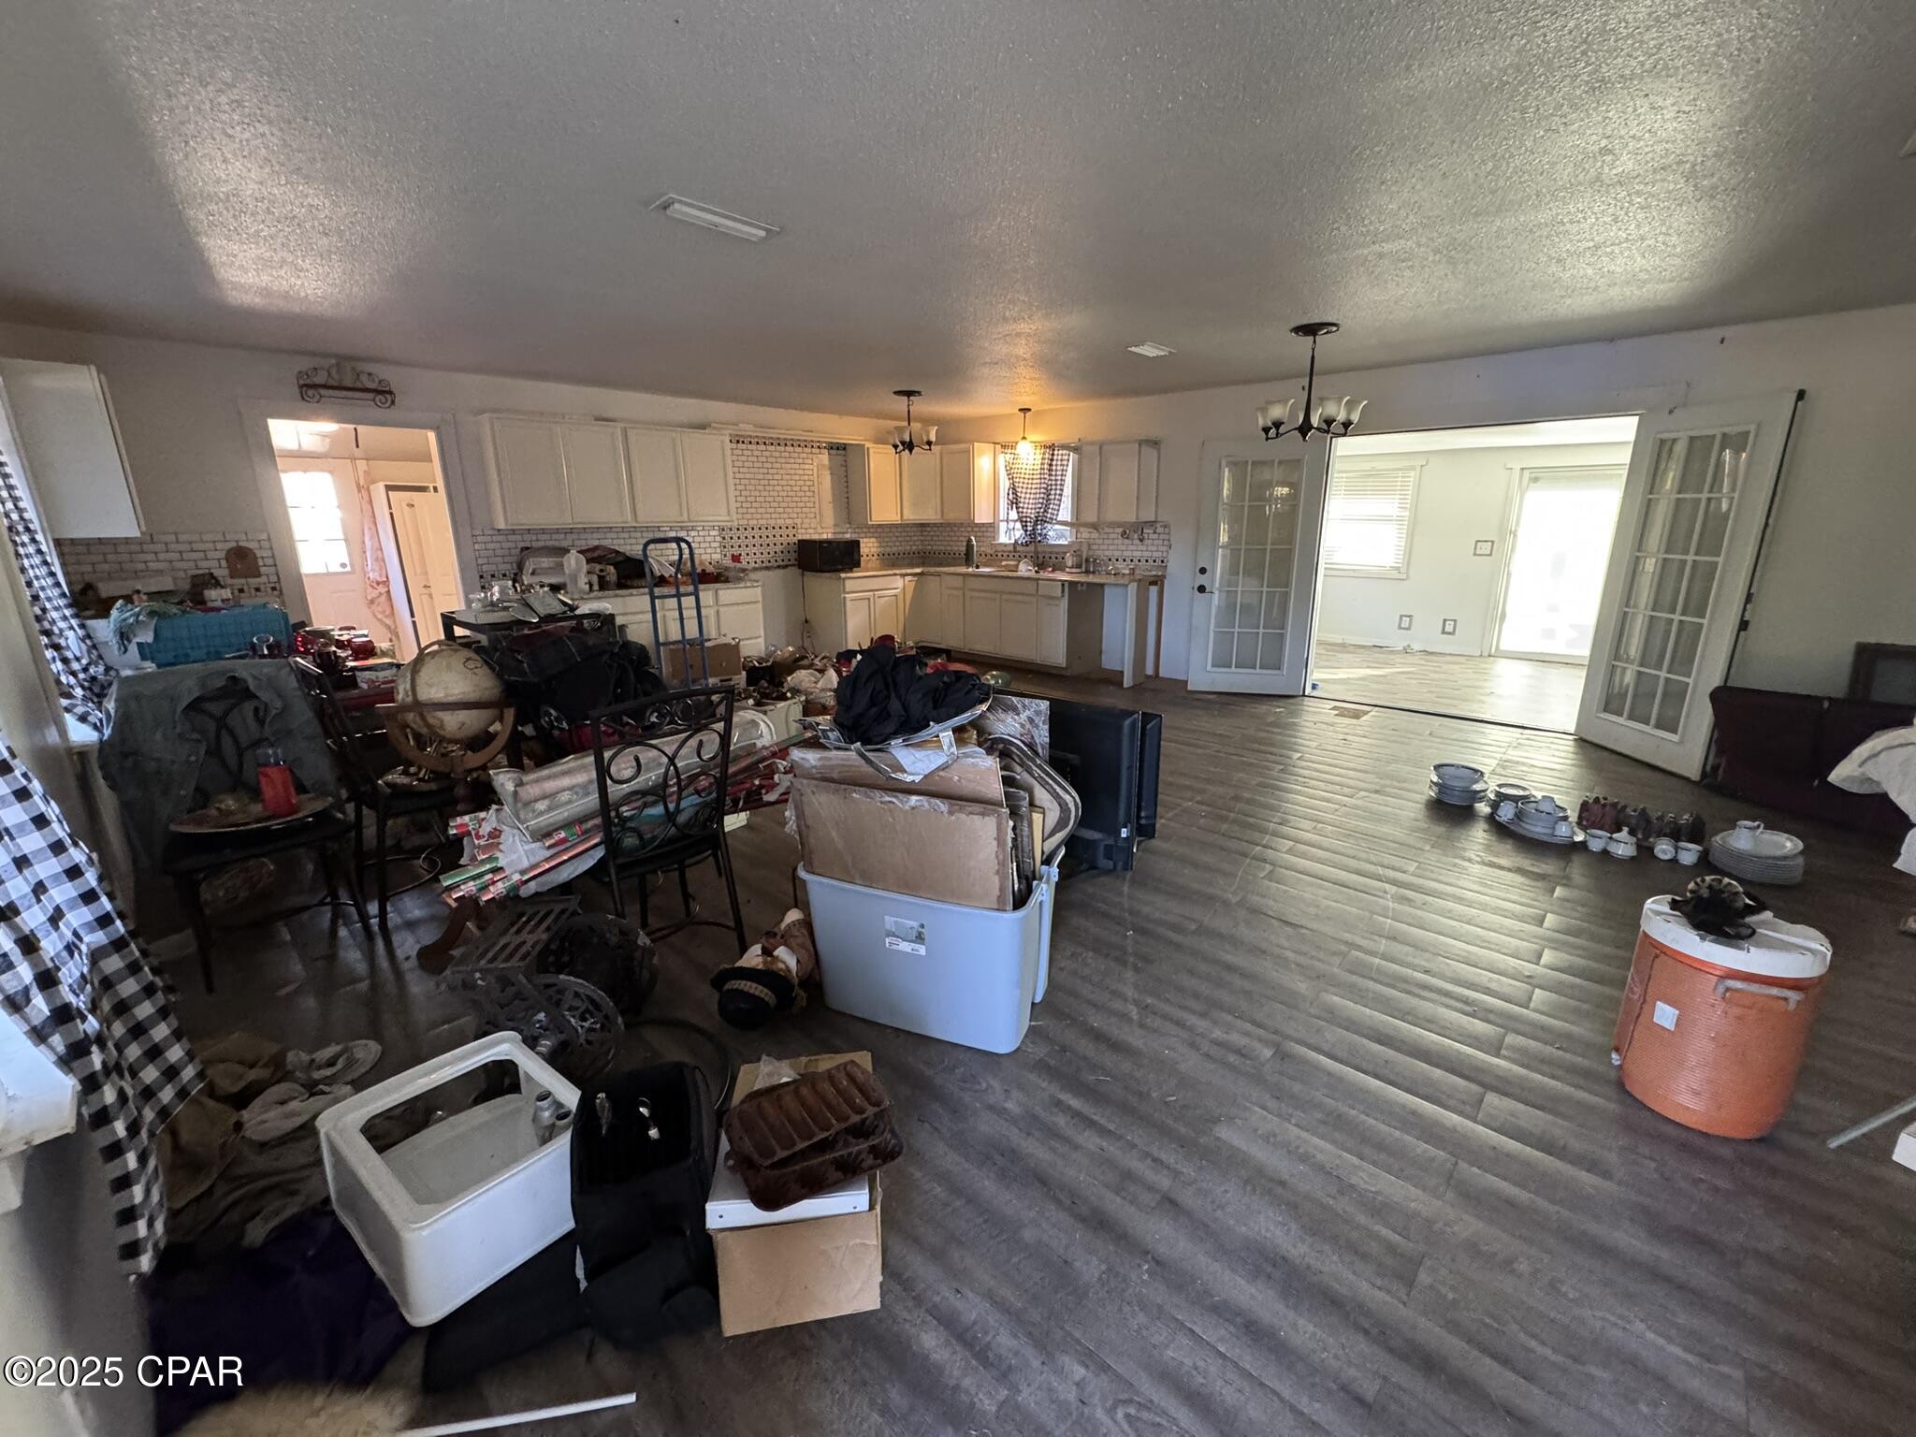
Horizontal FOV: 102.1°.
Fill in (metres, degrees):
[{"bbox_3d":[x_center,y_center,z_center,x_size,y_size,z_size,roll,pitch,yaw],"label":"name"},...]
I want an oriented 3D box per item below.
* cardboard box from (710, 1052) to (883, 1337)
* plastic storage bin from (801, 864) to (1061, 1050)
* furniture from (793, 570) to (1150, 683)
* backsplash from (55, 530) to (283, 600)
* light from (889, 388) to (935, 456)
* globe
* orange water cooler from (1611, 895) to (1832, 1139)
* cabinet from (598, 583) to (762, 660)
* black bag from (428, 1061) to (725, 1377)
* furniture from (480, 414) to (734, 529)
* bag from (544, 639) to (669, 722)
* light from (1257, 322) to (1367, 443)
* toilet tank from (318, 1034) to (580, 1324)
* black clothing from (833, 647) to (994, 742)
[{"bbox_3d":[-0.329,0.996,1.683,0.303,0.250,0.442,-3,15,-8],"label":"cardboard box"},{"bbox_3d":[-0.056,0.666,2.455,0.710,0.480,0.460,5,16,21],"label":"plastic storage bin"},{"bbox_3d":[0.131,-0.956,7.629,3.330,0.920,1.550,12,20,40],"label":"furniture"},{"bbox_3d":[-4.662,-0.894,4.643,0.020,0.410,0.930,12,20,40],"label":"backsplash"},{"bbox_3d":[-0.414,-2.490,6.542,0.420,0.481,0.420,13,20,41],"label":"light"},{"bbox_3d":[-1.696,-0.088,2.594,0.315,0.325,0.315,13,20,41],"label":"globe"},{"bbox_3d":[1.929,0.757,1.998,0.350,0.500,0.350,7,17,26],"label":"orange water cooler"},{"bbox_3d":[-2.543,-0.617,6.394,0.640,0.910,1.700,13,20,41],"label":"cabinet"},{"bbox_3d":[-0.698,0.937,1.499,0.510,0.350,0.340,-3,15,-10],"label":"black bag"},{"bbox_3d":[-2.771,-1.976,6.340,0.320,0.760,1.910,12,20,40],"label":"furniture"},{"bbox_3d":[-1.660,-0.173,3.650,0.530,0.360,0.320,-4,15,-13],"label":"bag"},{"bbox_3d":[1.991,-1.888,4.391,0.600,0.595,0.600,13,20,41],"label":"light"},{"bbox_3d":[-1.050,0.959,1.683,0.410,0.225,0.407,16,18,32],"label":"toilet tank"},{"bbox_3d":[-0.140,-0.077,2.322,0.420,0.230,0.340,5,15,21],"label":"black clothing"}]

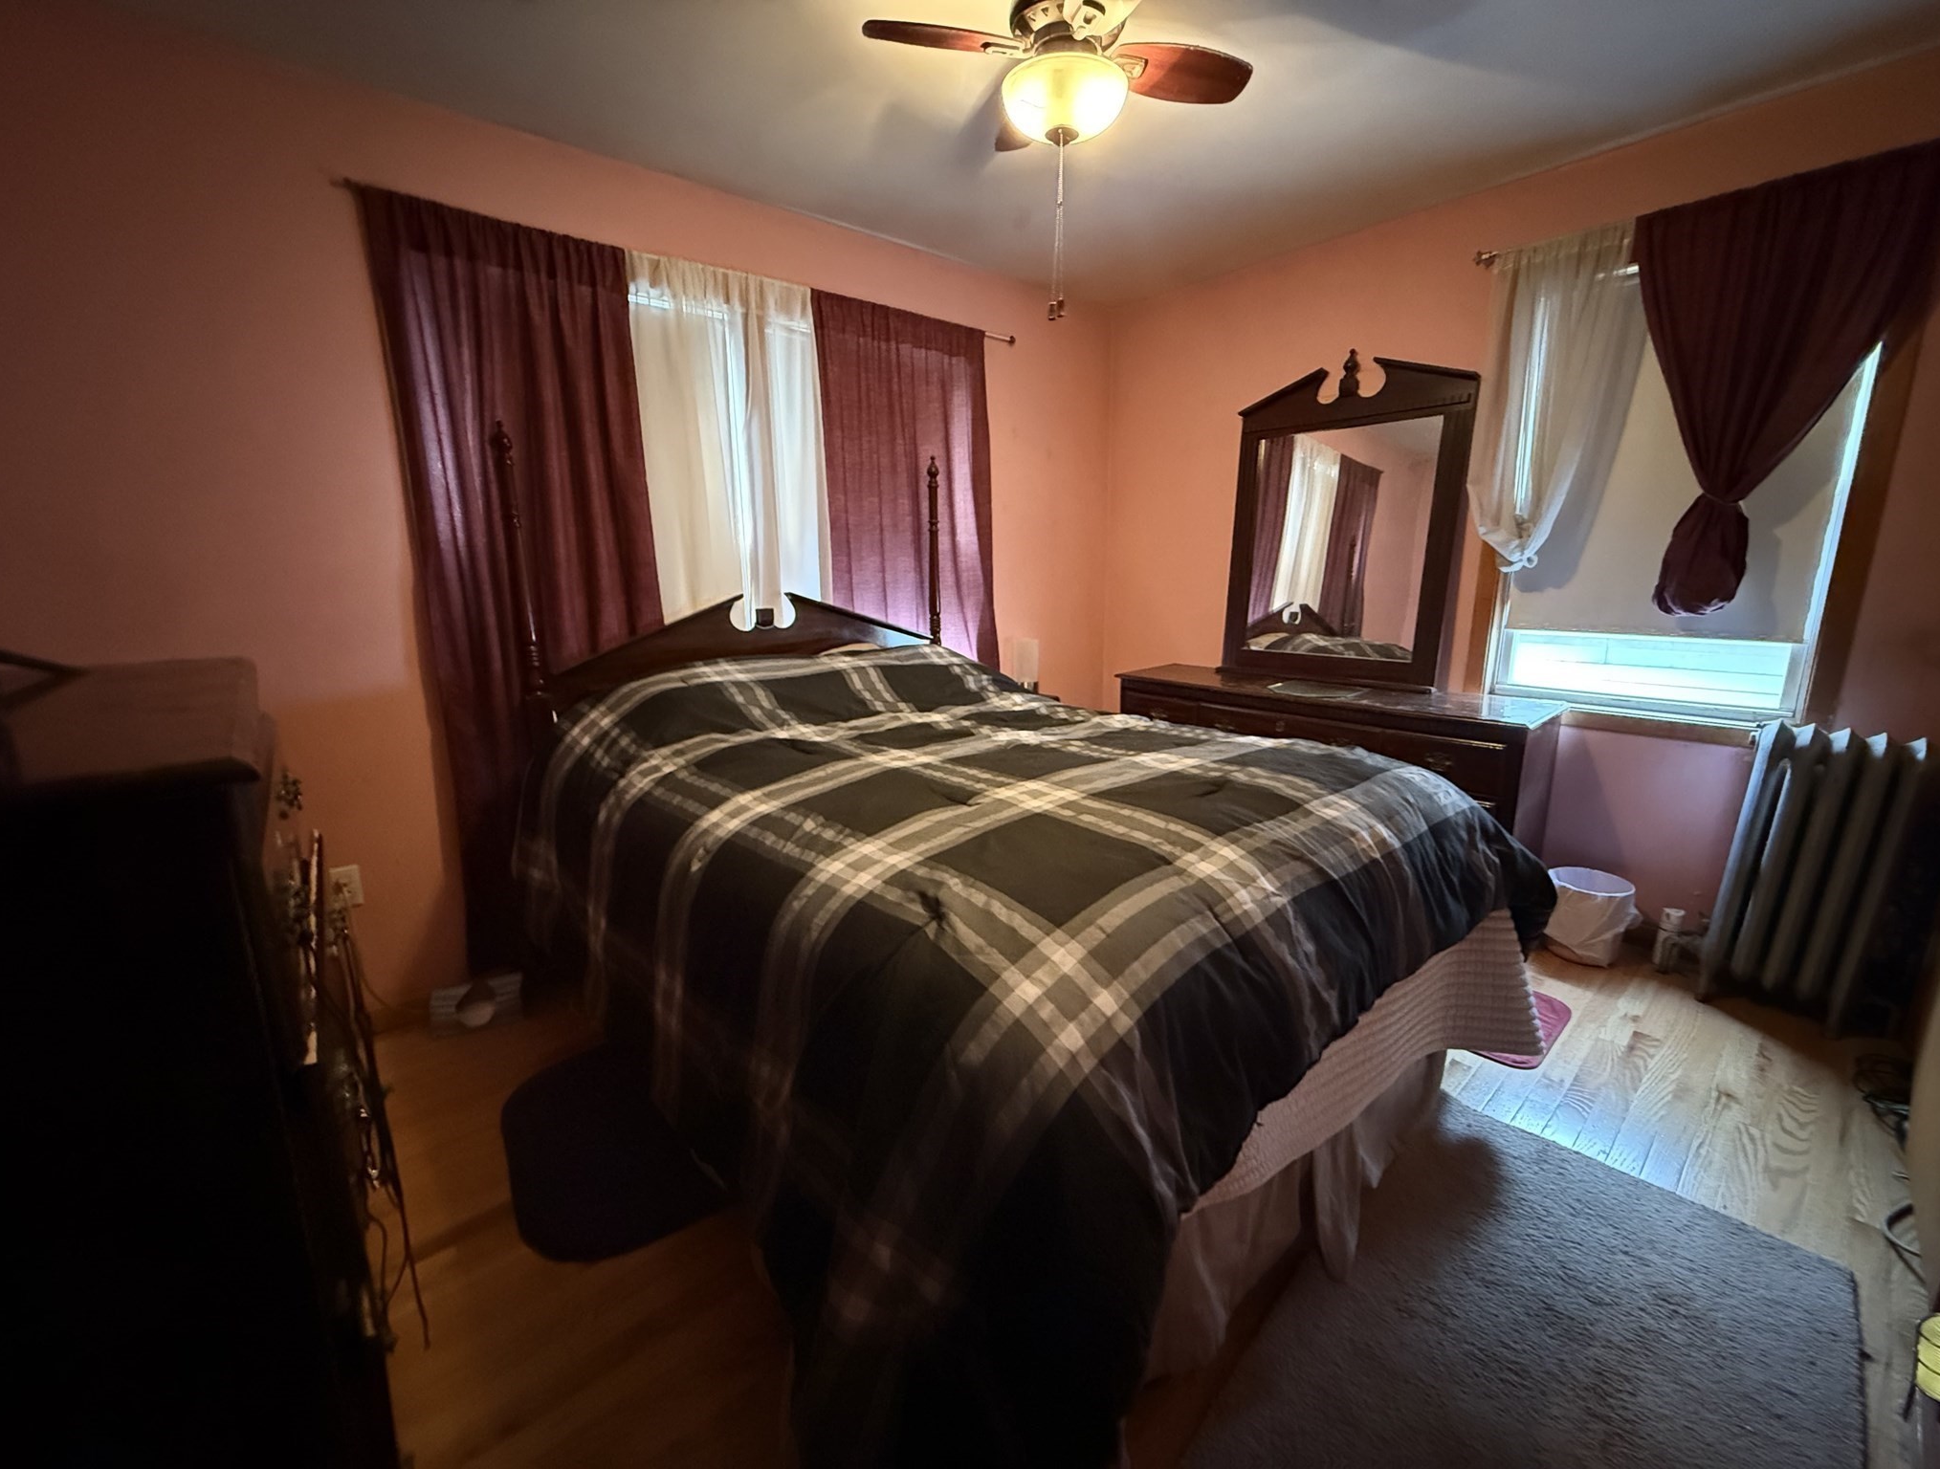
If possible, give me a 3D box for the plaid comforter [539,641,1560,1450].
[{"bbox_3d":[0.013,0.303,1.965,1.670,0.880,2.030,-11,16,-39],"label":"plaid comforter"}]

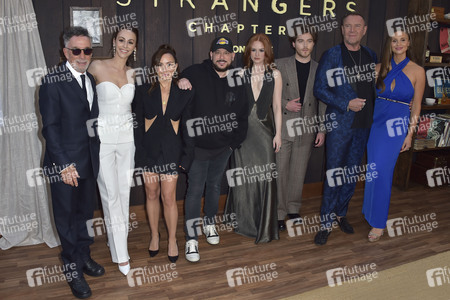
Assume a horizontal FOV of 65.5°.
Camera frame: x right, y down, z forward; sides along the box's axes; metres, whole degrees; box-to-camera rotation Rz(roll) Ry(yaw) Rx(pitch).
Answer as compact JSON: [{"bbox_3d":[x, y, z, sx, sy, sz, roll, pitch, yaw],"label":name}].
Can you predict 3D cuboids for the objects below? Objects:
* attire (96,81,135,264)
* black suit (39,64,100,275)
[{"bbox_3d":[-0.798,0.187,2.575,0.310,1.380,0.300,-5,14,-24],"label":"attire"},{"bbox_3d":[-1.040,0.159,2.436,0.480,1.470,0.340,-10,17,-41],"label":"black suit"}]

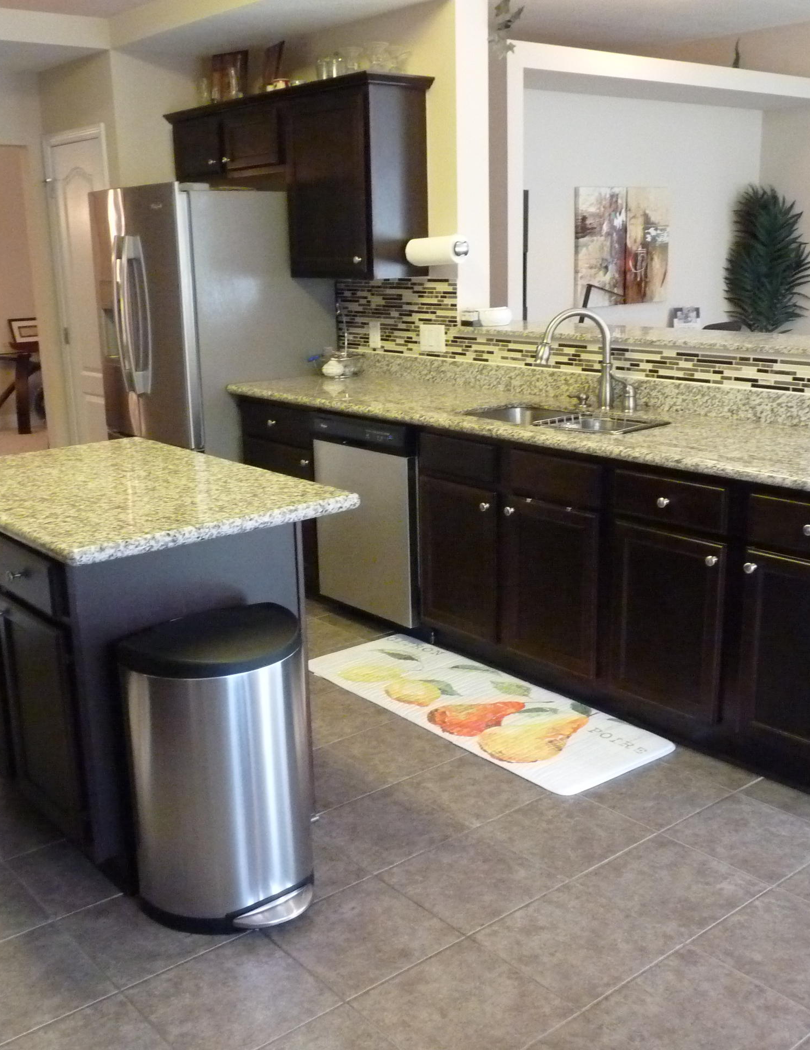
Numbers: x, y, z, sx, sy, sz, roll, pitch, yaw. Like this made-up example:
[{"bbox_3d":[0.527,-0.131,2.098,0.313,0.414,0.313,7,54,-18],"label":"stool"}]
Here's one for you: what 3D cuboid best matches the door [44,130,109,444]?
[{"bbox_3d":[-1.749,-1.029,6.070,0.060,2.114,0.701,-12,18,-38],"label":"door"}]

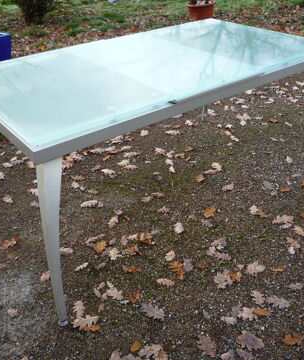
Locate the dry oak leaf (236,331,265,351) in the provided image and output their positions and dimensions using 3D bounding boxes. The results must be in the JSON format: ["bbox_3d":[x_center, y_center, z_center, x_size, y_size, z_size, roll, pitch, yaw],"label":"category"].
[{"bbox_3d":[0.364,0.600,1.541,0.096,0.018,0.064,16,36,25],"label":"dry oak leaf"}]

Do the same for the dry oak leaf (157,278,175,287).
[{"bbox_3d":[0.058,0.439,1.803,0.076,0.020,0.032,8,34,14],"label":"dry oak leaf"}]

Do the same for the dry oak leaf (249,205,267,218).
[{"bbox_3d":[0.567,0.168,2.204,0.096,0.025,0.066,24,40,34],"label":"dry oak leaf"}]

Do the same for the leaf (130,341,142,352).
[{"bbox_3d":[-0.063,0.628,1.569,0.039,0.016,0.044,-1,32,-1],"label":"leaf"}]

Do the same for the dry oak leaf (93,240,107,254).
[{"bbox_3d":[-0.258,0.333,2.063,0.056,0.020,0.088,7,33,12],"label":"dry oak leaf"}]

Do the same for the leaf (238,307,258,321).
[{"bbox_3d":[0.393,0.545,1.695,0.077,0.020,0.062,2,32,4],"label":"leaf"}]

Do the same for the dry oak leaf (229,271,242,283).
[{"bbox_3d":[0.378,0.436,1.876,0.052,0.020,0.060,-7,32,-10],"label":"dry oak leaf"}]

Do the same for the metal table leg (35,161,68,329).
[{"bbox_3d":[-0.361,0.235,1.568,0.085,0.690,0.220,3,33,6],"label":"metal table leg"}]

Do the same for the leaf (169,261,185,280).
[{"bbox_3d":[0.113,0.417,1.913,0.062,0.022,0.118,-8,33,-11],"label":"leaf"}]

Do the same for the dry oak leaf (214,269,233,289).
[{"bbox_3d":[0.321,0.440,1.857,0.073,0.025,0.115,12,35,20],"label":"dry oak leaf"}]

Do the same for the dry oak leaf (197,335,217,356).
[{"bbox_3d":[0.205,0.626,1.570,0.071,0.020,0.106,-15,35,-21],"label":"dry oak leaf"}]

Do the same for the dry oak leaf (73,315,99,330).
[{"bbox_3d":[-0.262,0.555,1.632,0.101,0.020,0.055,-12,34,-16],"label":"dry oak leaf"}]

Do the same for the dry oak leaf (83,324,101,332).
[{"bbox_3d":[-0.237,0.586,1.642,0.072,0.020,0.046,-5,33,-6],"label":"dry oak leaf"}]

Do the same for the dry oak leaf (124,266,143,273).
[{"bbox_3d":[-0.087,0.409,1.914,0.088,0.016,0.034,4,33,8],"label":"dry oak leaf"}]

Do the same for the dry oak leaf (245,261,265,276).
[{"bbox_3d":[0.459,0.392,1.863,0.095,0.020,0.064,-19,37,-26],"label":"dry oak leaf"}]

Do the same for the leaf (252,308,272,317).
[{"bbox_3d":[0.454,0.542,1.708,0.080,0.016,0.036,8,33,15],"label":"leaf"}]

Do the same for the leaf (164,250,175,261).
[{"bbox_3d":[0.085,0.362,1.984,0.068,0.016,0.045,-23,38,-30],"label":"leaf"}]

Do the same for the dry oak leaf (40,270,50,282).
[{"bbox_3d":[-0.476,0.435,1.882,0.042,0.025,0.078,11,34,18],"label":"dry oak leaf"}]

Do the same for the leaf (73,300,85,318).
[{"bbox_3d":[-0.305,0.536,1.722,0.045,0.016,0.093,-4,33,-5],"label":"leaf"}]

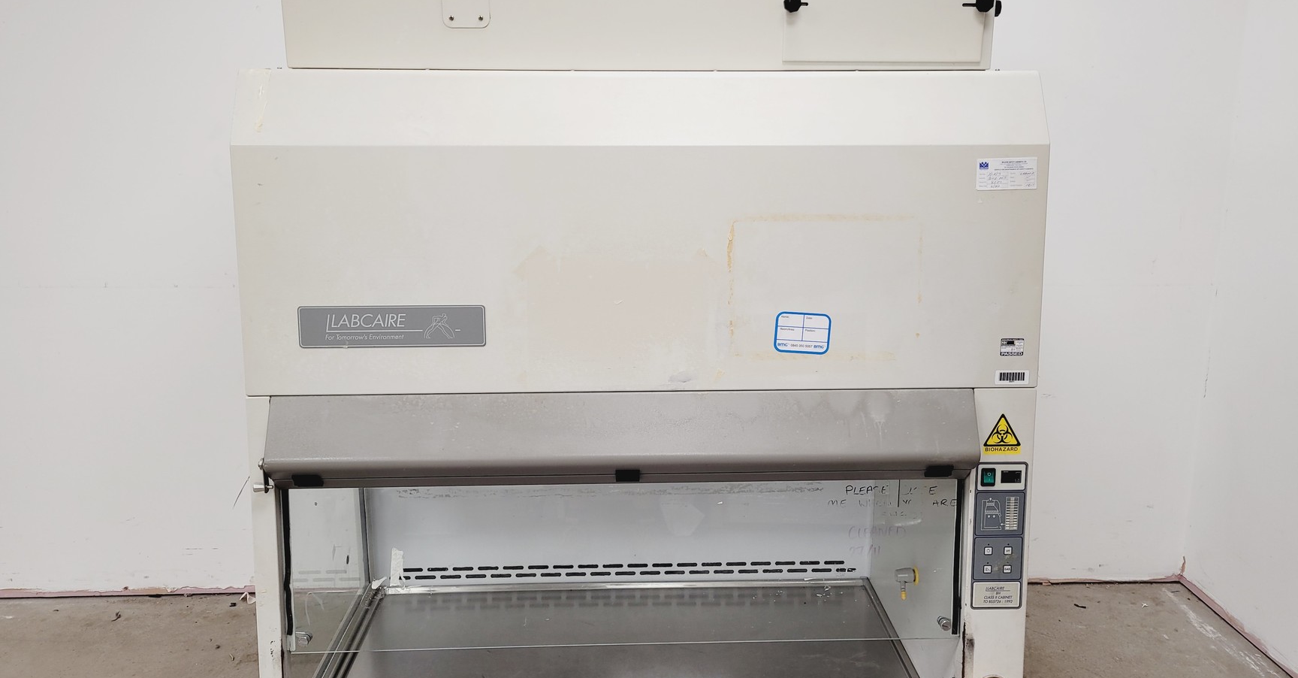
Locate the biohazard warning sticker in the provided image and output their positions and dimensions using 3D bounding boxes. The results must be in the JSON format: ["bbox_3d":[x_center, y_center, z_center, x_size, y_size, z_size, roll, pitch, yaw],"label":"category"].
[{"bbox_3d":[0.610,0.165,1.683,0.066,0.072,0.002,-1,7,-2],"label":"biohazard warning sticker"}]

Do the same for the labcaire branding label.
[{"bbox_3d":[-0.424,-0.020,1.619,0.305,0.070,0.004,-1,8,-2],"label":"labcaire branding label"}]

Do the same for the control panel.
[{"bbox_3d":[0.614,0.345,1.702,0.090,0.264,0.008,-1,7,-2],"label":"control panel"}]

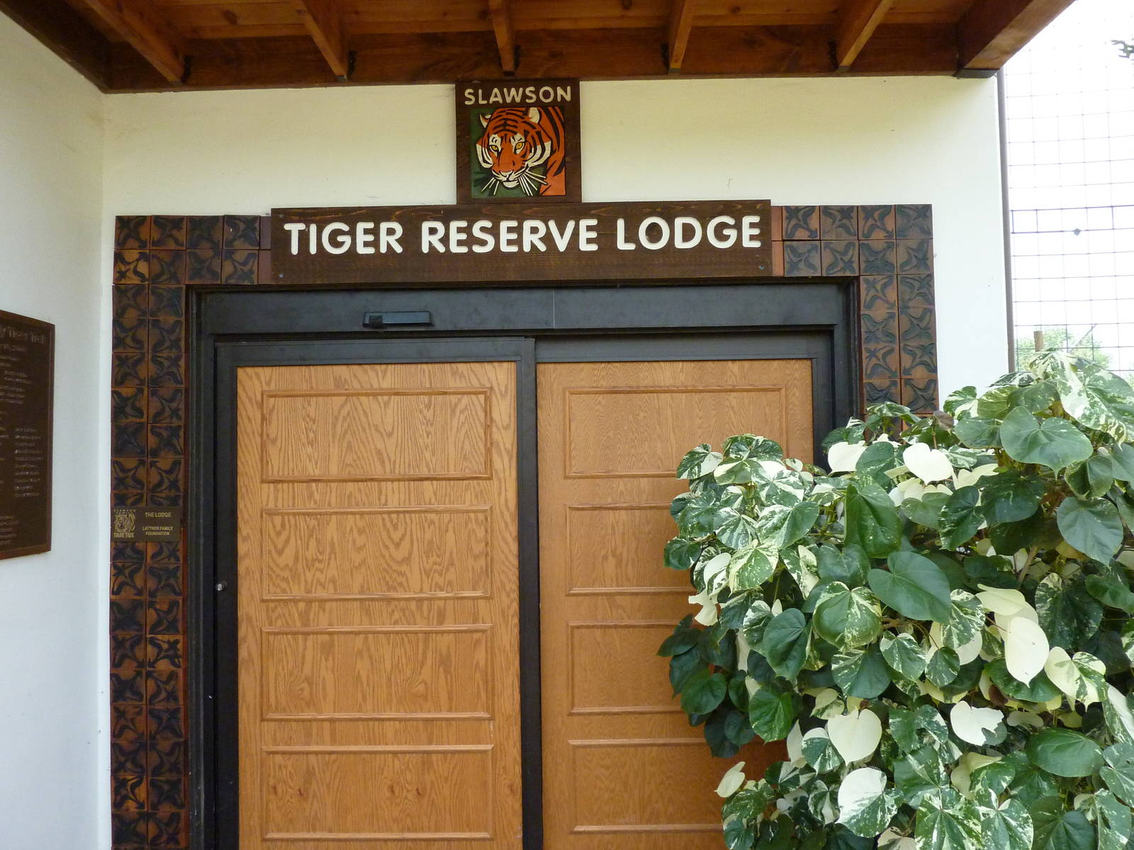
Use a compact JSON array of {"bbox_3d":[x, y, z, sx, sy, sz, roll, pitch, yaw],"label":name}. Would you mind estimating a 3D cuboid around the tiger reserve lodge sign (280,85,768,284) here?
[{"bbox_3d":[-0.173,-0.901,3.031,1.833,0.748,0.042,-1,-2,1],"label":"tiger reserve lodge sign"}]

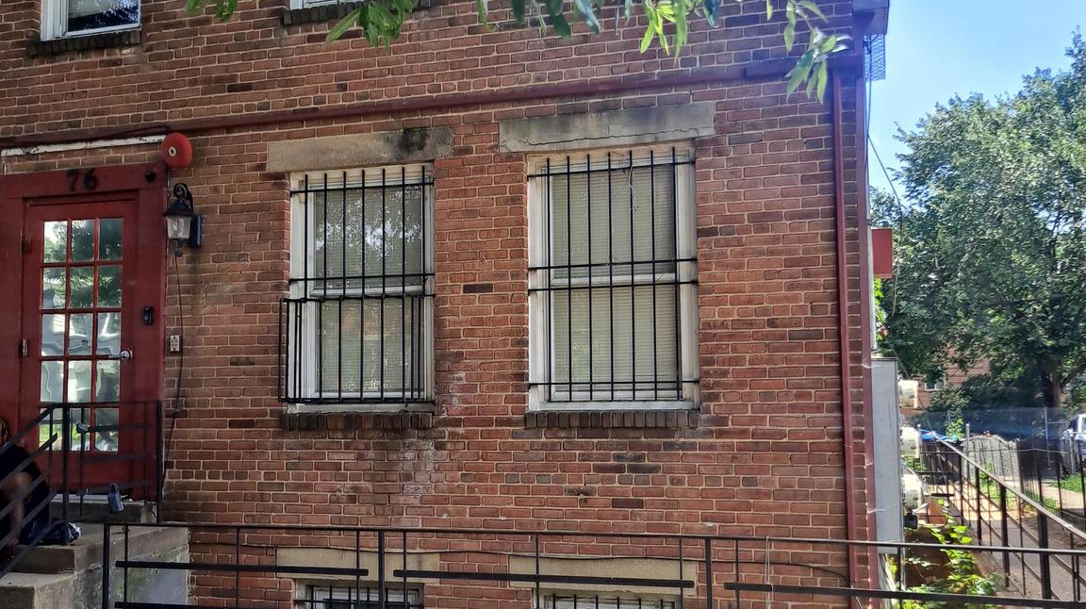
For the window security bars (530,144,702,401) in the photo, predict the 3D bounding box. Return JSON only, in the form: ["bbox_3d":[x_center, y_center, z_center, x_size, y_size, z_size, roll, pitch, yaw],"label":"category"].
[{"bbox_3d":[0.416,-0.177,6.358,1.055,1.510,0.050,-2,-5,16],"label":"window security bars"}]

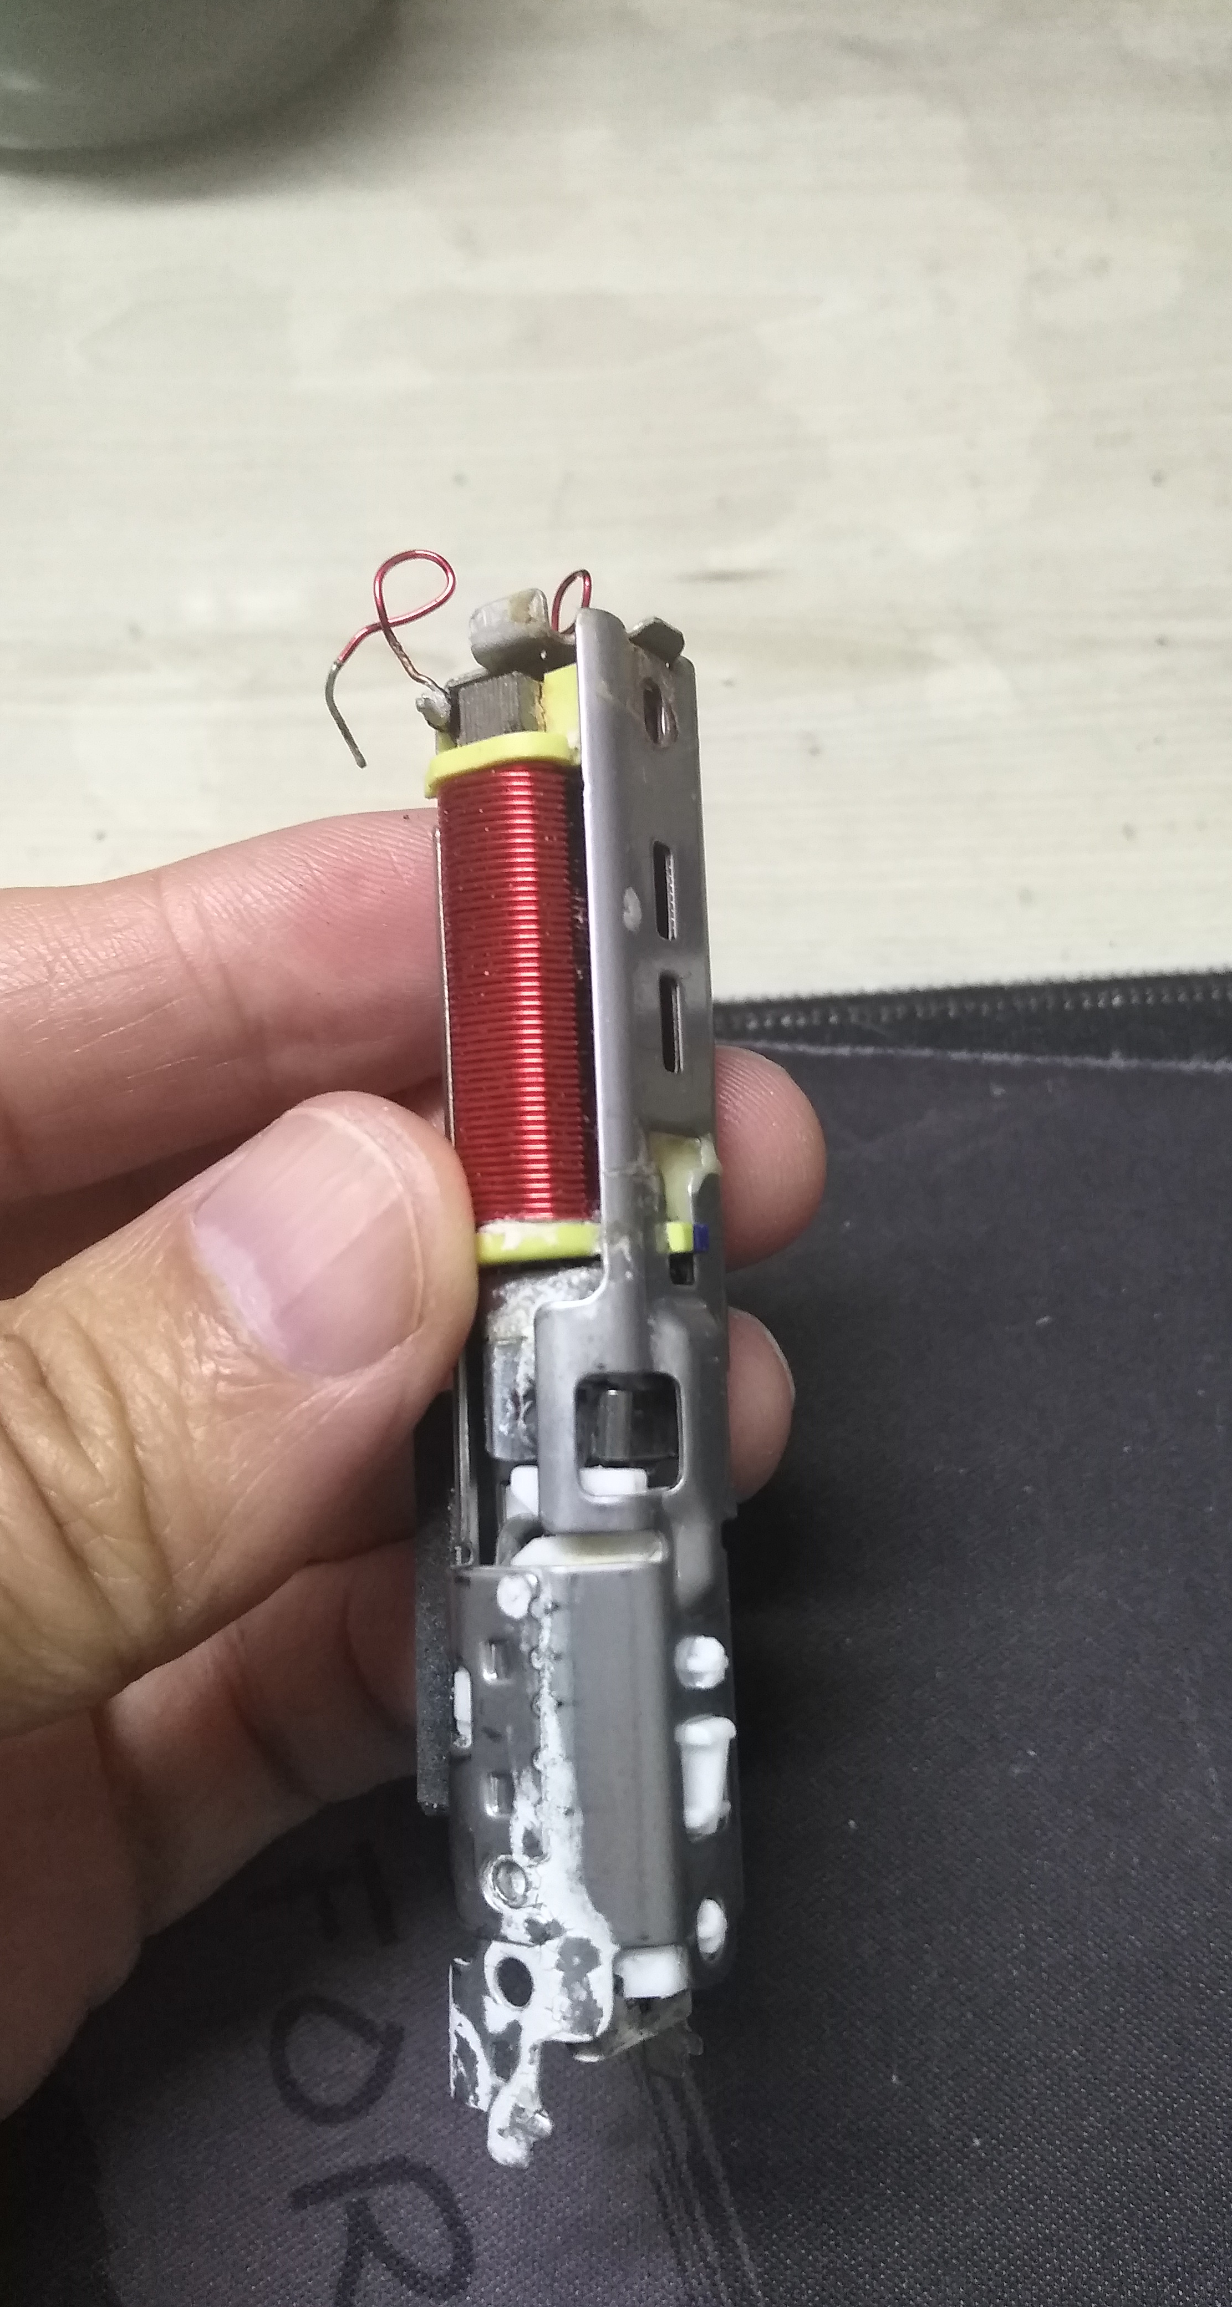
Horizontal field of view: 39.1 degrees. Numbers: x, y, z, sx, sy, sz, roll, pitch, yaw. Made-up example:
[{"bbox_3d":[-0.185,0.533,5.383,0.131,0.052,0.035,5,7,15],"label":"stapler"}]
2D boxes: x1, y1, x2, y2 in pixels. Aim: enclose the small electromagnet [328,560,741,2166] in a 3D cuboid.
[{"bbox_3d":[-0.004,0.011,0.108,0.018,0.015,0.091,-4,86,38],"label":"small electromagnet"}]

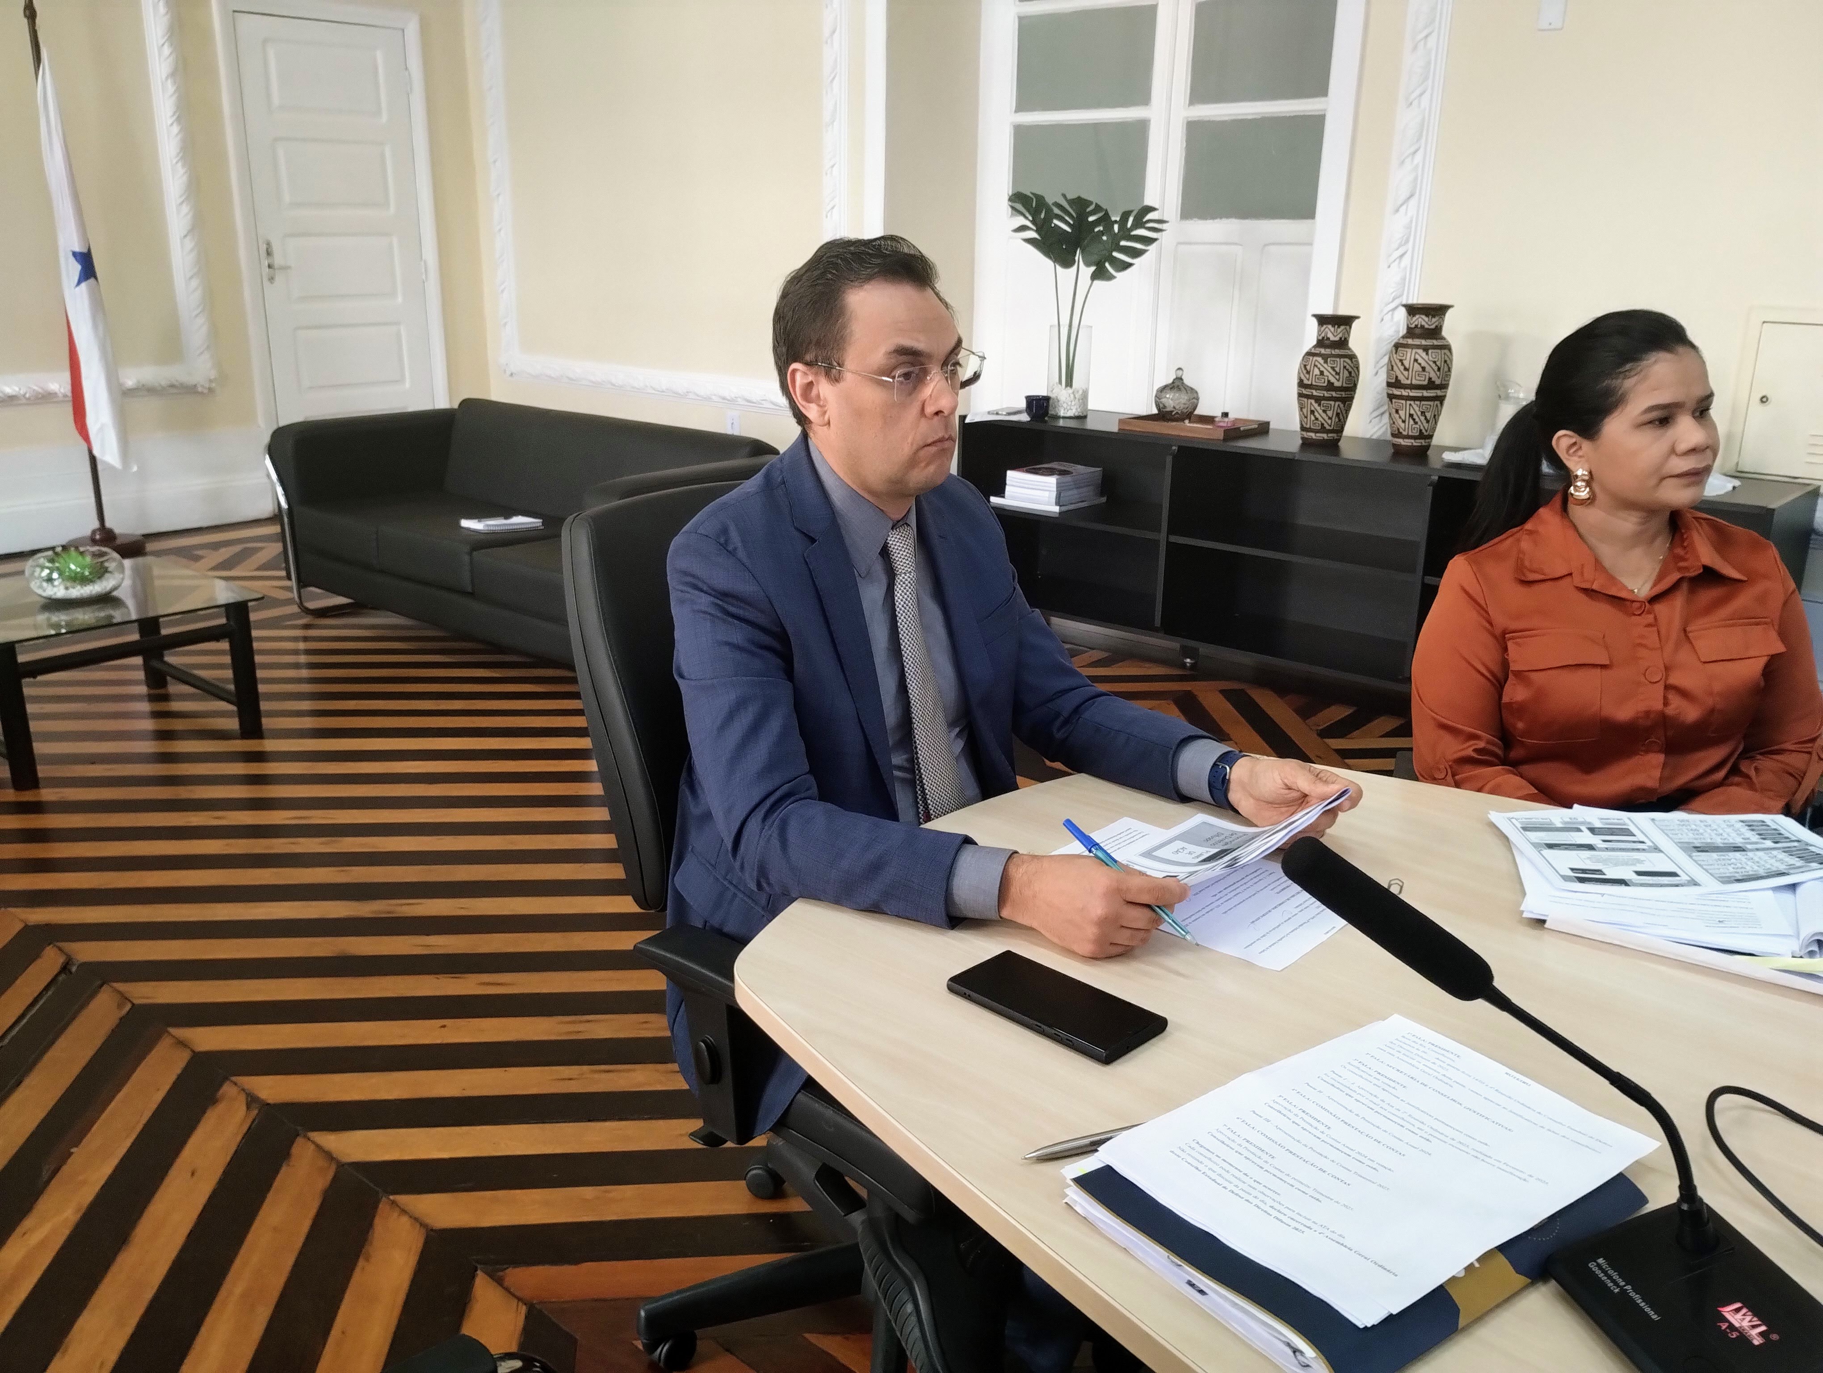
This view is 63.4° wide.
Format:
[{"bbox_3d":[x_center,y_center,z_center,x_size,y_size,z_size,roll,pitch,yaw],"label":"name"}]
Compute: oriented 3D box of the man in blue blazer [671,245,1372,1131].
[{"bbox_3d":[0.045,0.232,1.526,0.530,1.330,0.660,-15,24,-42],"label":"man in blue blazer"}]

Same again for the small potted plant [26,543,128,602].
[{"bbox_3d":[-2.143,-0.286,3.779,0.228,0.128,0.228,1,18,0],"label":"small potted plant"}]

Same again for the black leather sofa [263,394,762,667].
[{"bbox_3d":[-1.237,-0.506,4.796,1.720,0.710,0.770,15,22,36],"label":"black leather sofa"}]

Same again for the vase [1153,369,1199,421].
[{"bbox_3d":[0.886,-0.969,4.892,0.156,0.163,0.156,1,18,0],"label":"vase"}]

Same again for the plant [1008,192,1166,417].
[{"bbox_3d":[0.567,-1.265,4.916,0.520,0.719,0.380,1,18,0],"label":"plant"}]

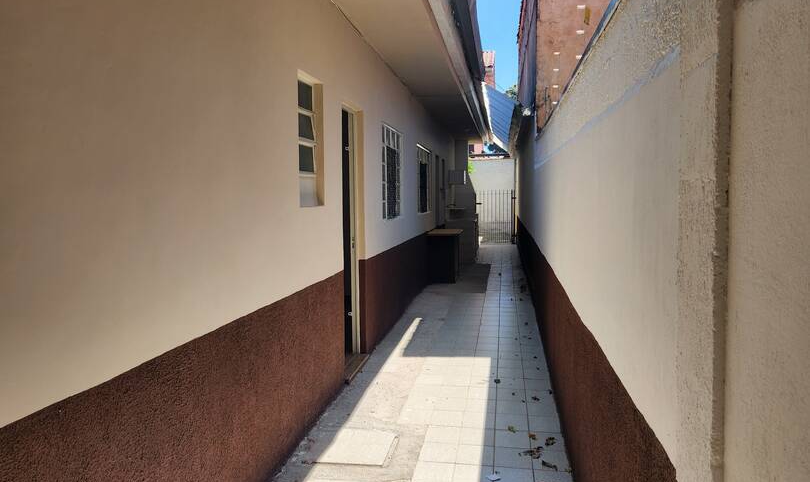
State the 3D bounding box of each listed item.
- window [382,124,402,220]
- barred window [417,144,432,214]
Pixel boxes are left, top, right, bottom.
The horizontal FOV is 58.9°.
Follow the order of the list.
[{"bbox_3d":[-0.153,-0.726,7.796,0.100,0.970,1.460,0,4,8],"label":"window"},{"bbox_3d":[0.271,-0.901,10.812,0.100,0.970,1.920,0,4,8],"label":"barred window"}]

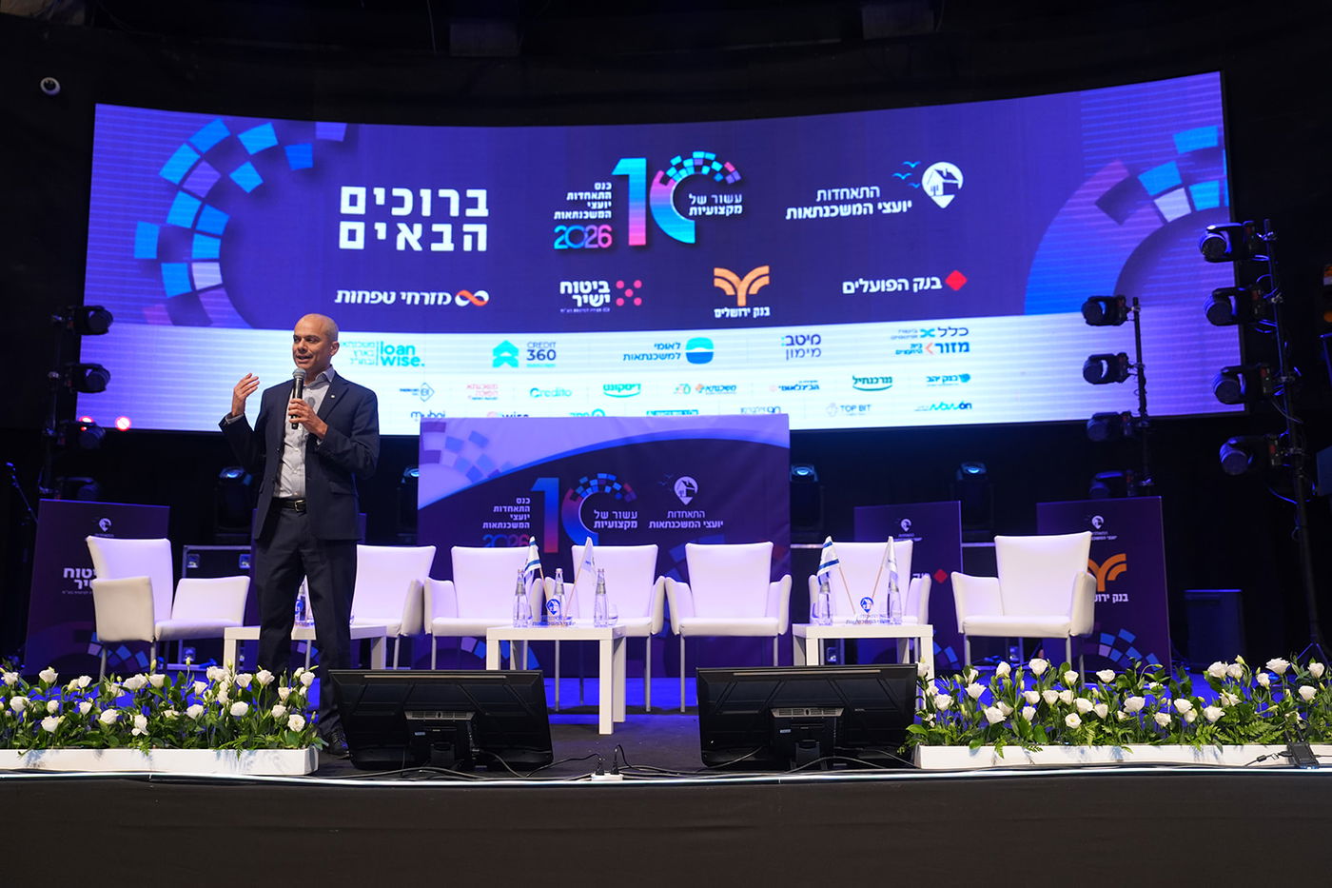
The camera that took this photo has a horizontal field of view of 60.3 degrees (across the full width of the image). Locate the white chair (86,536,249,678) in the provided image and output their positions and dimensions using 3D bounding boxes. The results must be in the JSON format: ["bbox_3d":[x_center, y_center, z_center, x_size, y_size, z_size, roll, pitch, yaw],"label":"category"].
[{"bbox_3d":[-2.419,0.896,5.503,0.580,0.880,0.630,-4,-9,26],"label":"white chair"}]

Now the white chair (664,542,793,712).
[{"bbox_3d":[0.350,0.978,6.244,0.655,0.895,0.585,-1,-8,4],"label":"white chair"}]

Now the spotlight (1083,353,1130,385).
[{"bbox_3d":[3.501,-0.591,9.109,0.330,0.250,0.280,-3,2,18],"label":"spotlight"}]

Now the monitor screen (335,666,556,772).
[{"bbox_3d":[-0.732,0.908,3.787,0.705,0.410,0.080,-1,27,6],"label":"monitor screen"}]

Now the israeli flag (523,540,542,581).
[{"bbox_3d":[-0.622,0.542,5.357,0.100,0.205,0.055,-1,-8,6],"label":"israeli flag"}]

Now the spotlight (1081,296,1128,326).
[{"bbox_3d":[3.847,-1.164,10.057,0.390,0.280,0.300,-2,0,12],"label":"spotlight"}]

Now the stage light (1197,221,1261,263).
[{"bbox_3d":[3.532,-1.264,7.182,0.330,0.250,0.280,-3,2,20],"label":"stage light"}]

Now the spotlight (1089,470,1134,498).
[{"bbox_3d":[3.493,0.330,8.984,0.330,0.250,0.280,-3,2,18],"label":"spotlight"}]

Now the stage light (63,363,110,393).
[{"bbox_3d":[-4.599,-0.525,9.106,0.330,0.250,0.280,2,2,-18],"label":"stage light"}]

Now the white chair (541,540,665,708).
[{"bbox_3d":[-0.306,0.987,6.266,0.630,0.880,0.580,-1,-8,4],"label":"white chair"}]

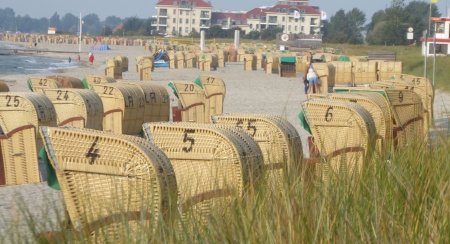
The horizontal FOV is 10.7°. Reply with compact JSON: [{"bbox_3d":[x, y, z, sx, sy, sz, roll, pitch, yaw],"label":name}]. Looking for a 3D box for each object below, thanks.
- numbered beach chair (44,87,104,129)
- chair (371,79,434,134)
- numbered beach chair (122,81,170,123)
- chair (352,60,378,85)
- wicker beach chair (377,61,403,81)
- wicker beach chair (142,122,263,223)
[{"bbox_3d":[-3.274,0.061,52.000,1.020,1.520,1.180,1,2,13],"label":"numbered beach chair"},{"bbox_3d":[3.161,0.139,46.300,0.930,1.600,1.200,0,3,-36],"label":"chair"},{"bbox_3d":[-2.108,-0.264,63.000,0.920,1.550,1.180,1,3,31],"label":"numbered beach chair"},{"bbox_3d":[7.810,-2.570,135.000,1.180,1.570,0.950,0,2,-5],"label":"chair"},{"bbox_3d":[9.079,-2.507,132.000,1.180,1.570,0.950,0,2,-4],"label":"wicker beach chair"},{"bbox_3d":[-0.179,0.833,21.700,0.930,1.600,1.200,2,2,8],"label":"wicker beach chair"}]

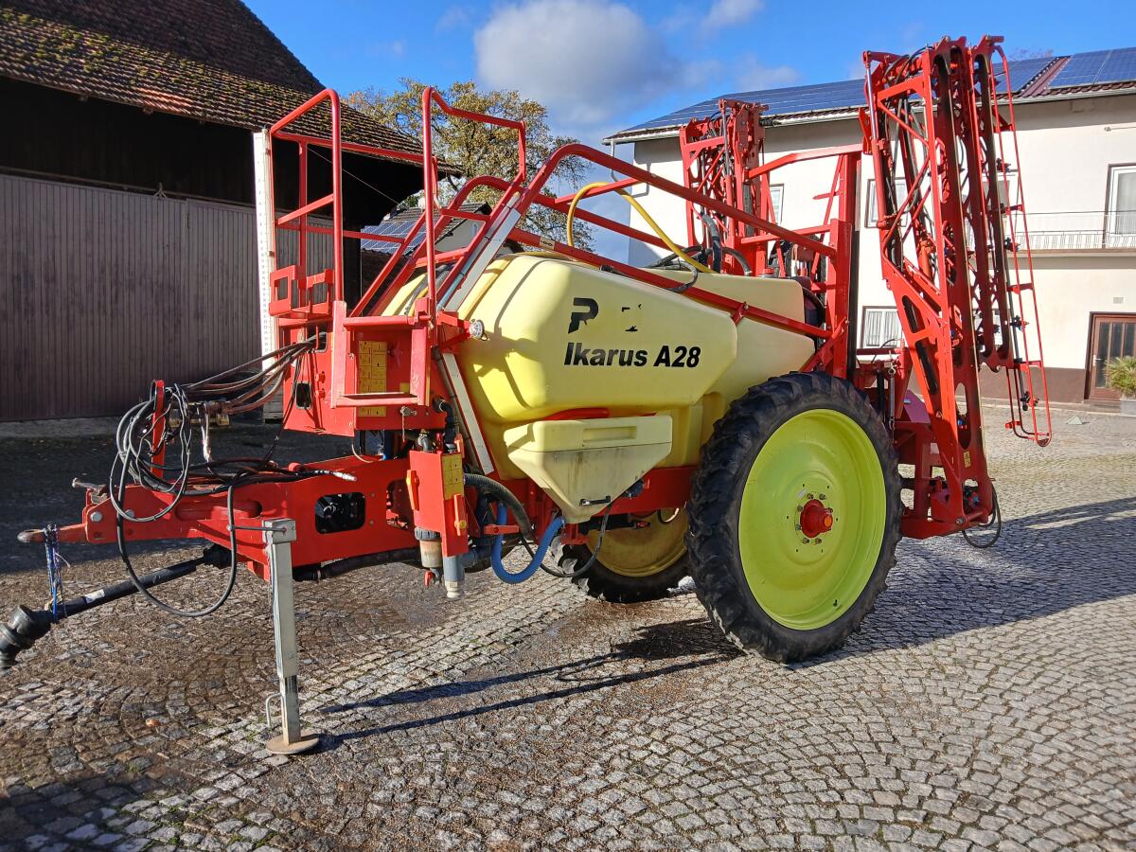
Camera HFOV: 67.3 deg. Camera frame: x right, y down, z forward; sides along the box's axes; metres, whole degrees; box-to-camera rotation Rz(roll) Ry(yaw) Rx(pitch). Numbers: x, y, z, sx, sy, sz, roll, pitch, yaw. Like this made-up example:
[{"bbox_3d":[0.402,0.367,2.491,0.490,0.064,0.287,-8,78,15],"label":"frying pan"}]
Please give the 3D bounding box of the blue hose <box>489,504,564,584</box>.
[{"bbox_3d":[-0.200,0.559,4.141,0.390,0.385,0.180,-1,3,-34],"label":"blue hose"}]

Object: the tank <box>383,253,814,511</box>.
[{"bbox_3d":[0.122,-0.270,4.998,2.400,1.220,1.720,-1,3,-34],"label":"tank"}]

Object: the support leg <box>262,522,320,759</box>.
[{"bbox_3d":[-1.214,0.898,3.672,0.225,0.985,0.225,-5,5,-34],"label":"support leg"}]

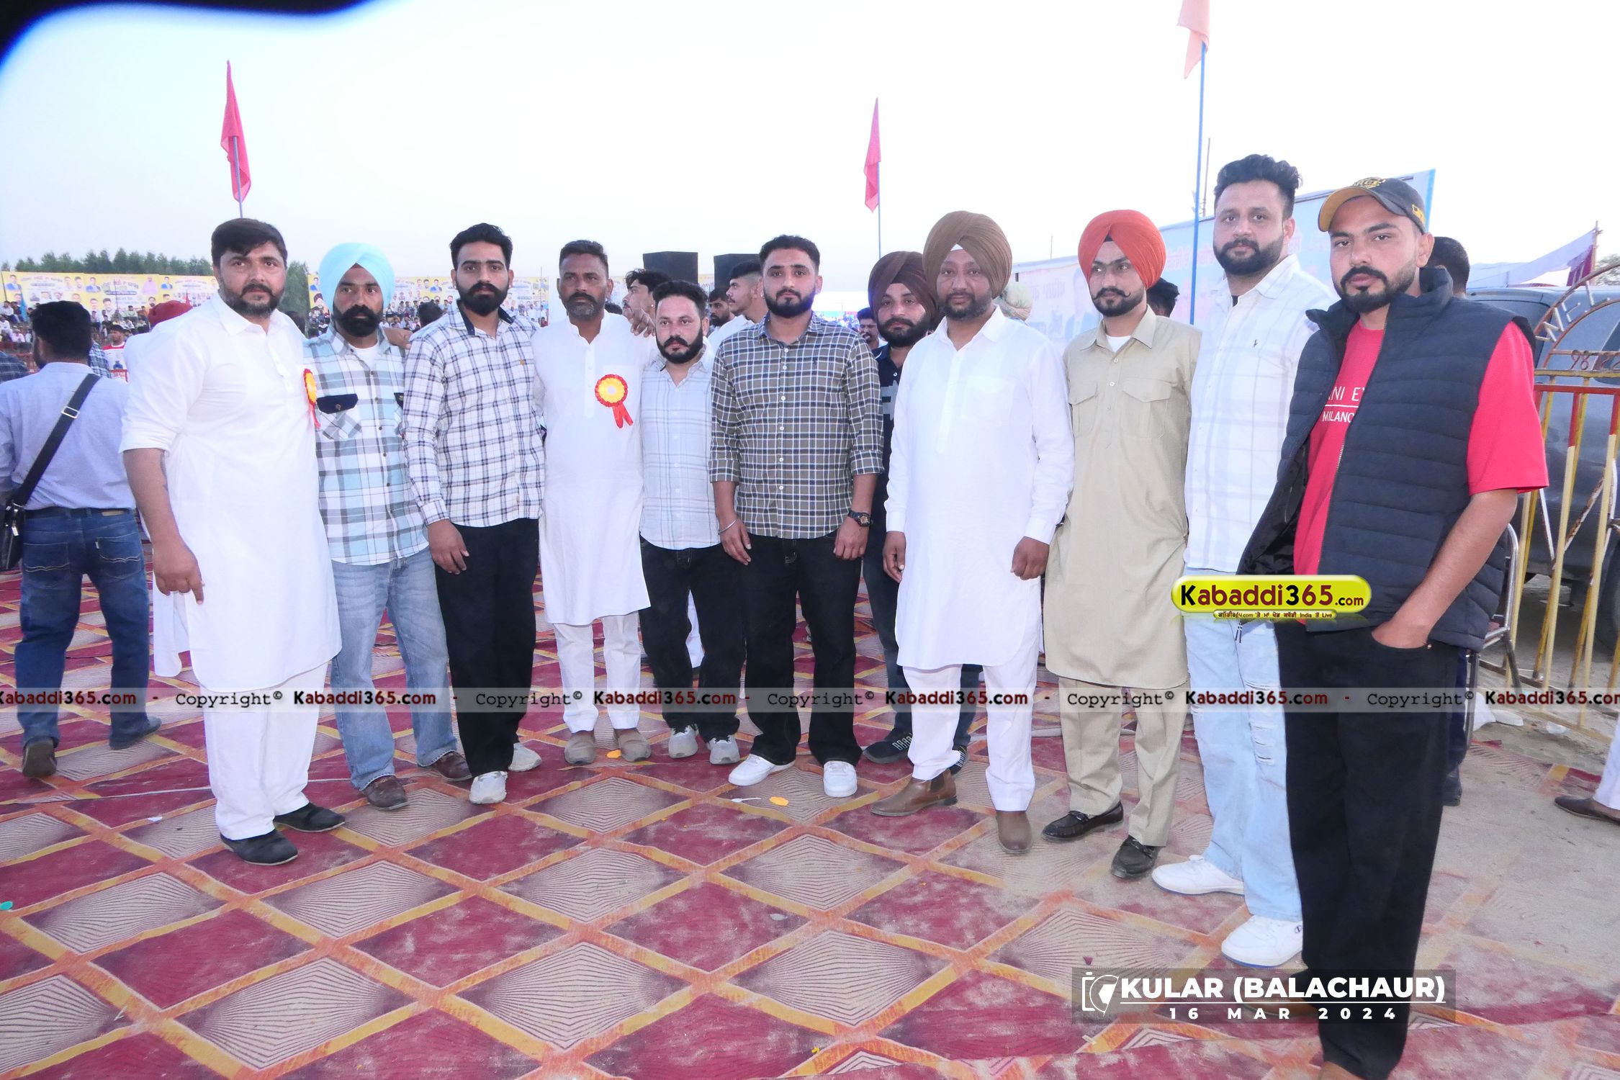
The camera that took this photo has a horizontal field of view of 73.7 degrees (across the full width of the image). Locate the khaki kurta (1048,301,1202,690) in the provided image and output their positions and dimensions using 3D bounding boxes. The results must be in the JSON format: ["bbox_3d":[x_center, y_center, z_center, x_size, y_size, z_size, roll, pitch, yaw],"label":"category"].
[{"bbox_3d":[0.856,-0.114,2.950,0.300,1.010,0.480,-10,14,-43],"label":"khaki kurta"}]

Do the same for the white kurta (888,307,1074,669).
[{"bbox_3d":[0.496,-0.150,3.125,0.500,0.990,0.310,3,11,21],"label":"white kurta"}]

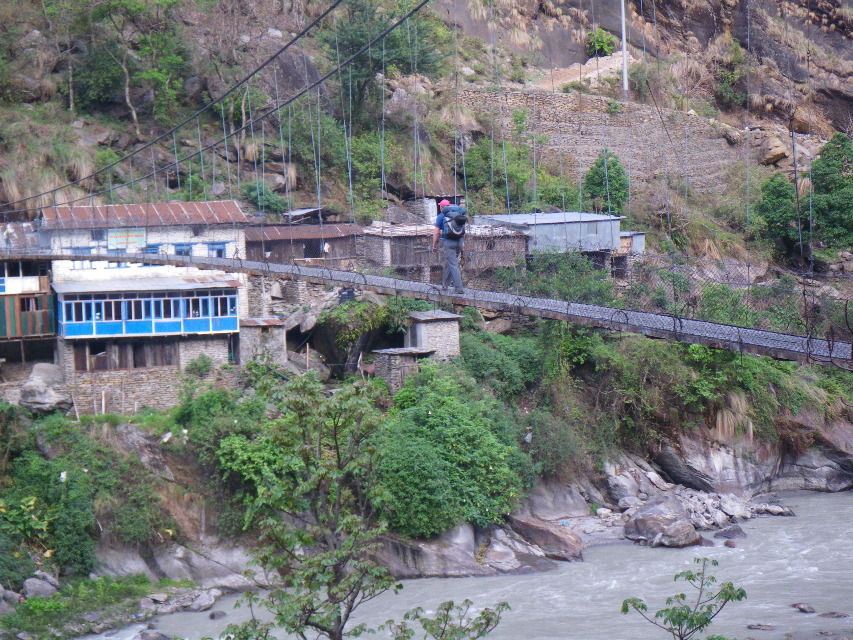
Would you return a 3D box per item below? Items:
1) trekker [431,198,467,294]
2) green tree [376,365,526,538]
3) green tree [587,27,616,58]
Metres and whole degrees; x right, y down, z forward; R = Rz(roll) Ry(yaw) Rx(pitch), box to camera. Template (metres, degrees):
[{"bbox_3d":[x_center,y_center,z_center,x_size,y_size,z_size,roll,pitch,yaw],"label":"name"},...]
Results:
[{"bbox_3d":[0.427,-1.394,36.000,0.600,1.770,0.620,-4,5,-27],"label":"trekker"},{"bbox_3d":[1.093,5.751,83.000,6.400,7.200,5.600,-1,5,0],"label":"green tree"},{"bbox_3d":[11.250,-17.840,122.000,1.900,2.000,1.800,-1,5,0],"label":"green tree"}]

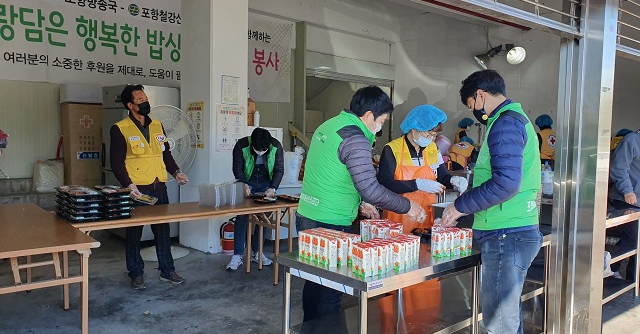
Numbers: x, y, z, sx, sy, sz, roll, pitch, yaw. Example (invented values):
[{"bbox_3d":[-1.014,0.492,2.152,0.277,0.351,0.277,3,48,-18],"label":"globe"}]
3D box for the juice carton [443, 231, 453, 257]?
[{"bbox_3d":[0.613,0.371,2.293,0.037,0.121,0.048,-1,4,-42],"label":"juice carton"}]

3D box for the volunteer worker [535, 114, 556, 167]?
[{"bbox_3d":[2.960,0.206,6.200,0.480,1.690,0.360,1,3,-12],"label":"volunteer worker"}]

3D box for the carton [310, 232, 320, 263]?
[{"bbox_3d":[-0.004,0.364,2.172,0.037,0.121,0.048,-1,4,-42],"label":"carton"}]

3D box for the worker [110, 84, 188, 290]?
[{"bbox_3d":[-1.536,0.163,4.330,0.560,1.780,0.450,-2,4,-45],"label":"worker"}]

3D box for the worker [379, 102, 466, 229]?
[{"bbox_3d":[0.693,0.366,3.280,0.510,1.570,0.420,0,3,-23],"label":"worker"}]

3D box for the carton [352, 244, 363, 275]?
[{"bbox_3d":[0.161,0.377,1.992,0.037,0.121,0.048,-1,4,-42],"label":"carton"}]

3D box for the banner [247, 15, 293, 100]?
[{"bbox_3d":[-0.815,-1.797,7.999,0.880,1.380,0.020,-1,4,-40],"label":"banner"}]

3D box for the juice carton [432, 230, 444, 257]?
[{"bbox_3d":[0.570,0.370,2.291,0.037,0.121,0.048,-1,4,-42],"label":"juice carton"}]

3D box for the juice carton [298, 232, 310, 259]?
[{"bbox_3d":[-0.066,0.360,2.239,0.037,0.121,0.048,-1,4,-42],"label":"juice carton"}]

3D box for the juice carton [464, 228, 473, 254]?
[{"bbox_3d":[0.725,0.370,2.352,0.037,0.121,0.048,-1,4,-42],"label":"juice carton"}]

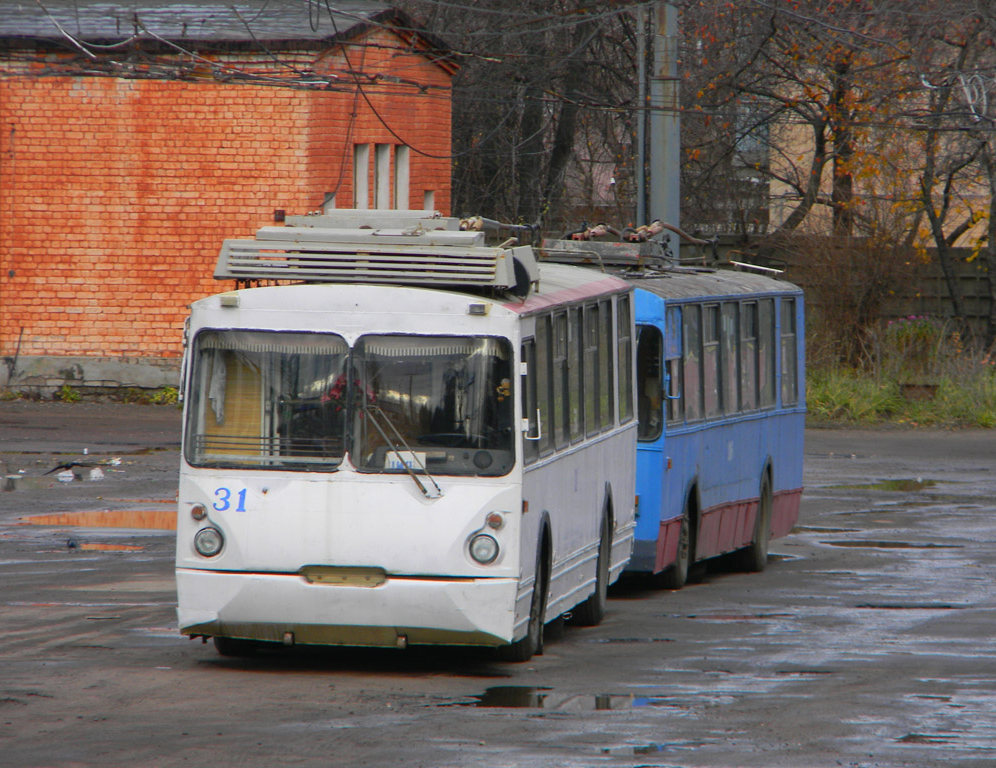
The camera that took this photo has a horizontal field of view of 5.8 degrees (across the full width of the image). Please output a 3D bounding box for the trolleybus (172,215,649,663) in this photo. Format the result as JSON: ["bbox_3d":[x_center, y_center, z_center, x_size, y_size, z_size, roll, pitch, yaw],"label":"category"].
[{"bbox_3d":[-0.555,0.300,77.420,2.520,3.300,11.750,1,2,5],"label":"trolleybus"}]

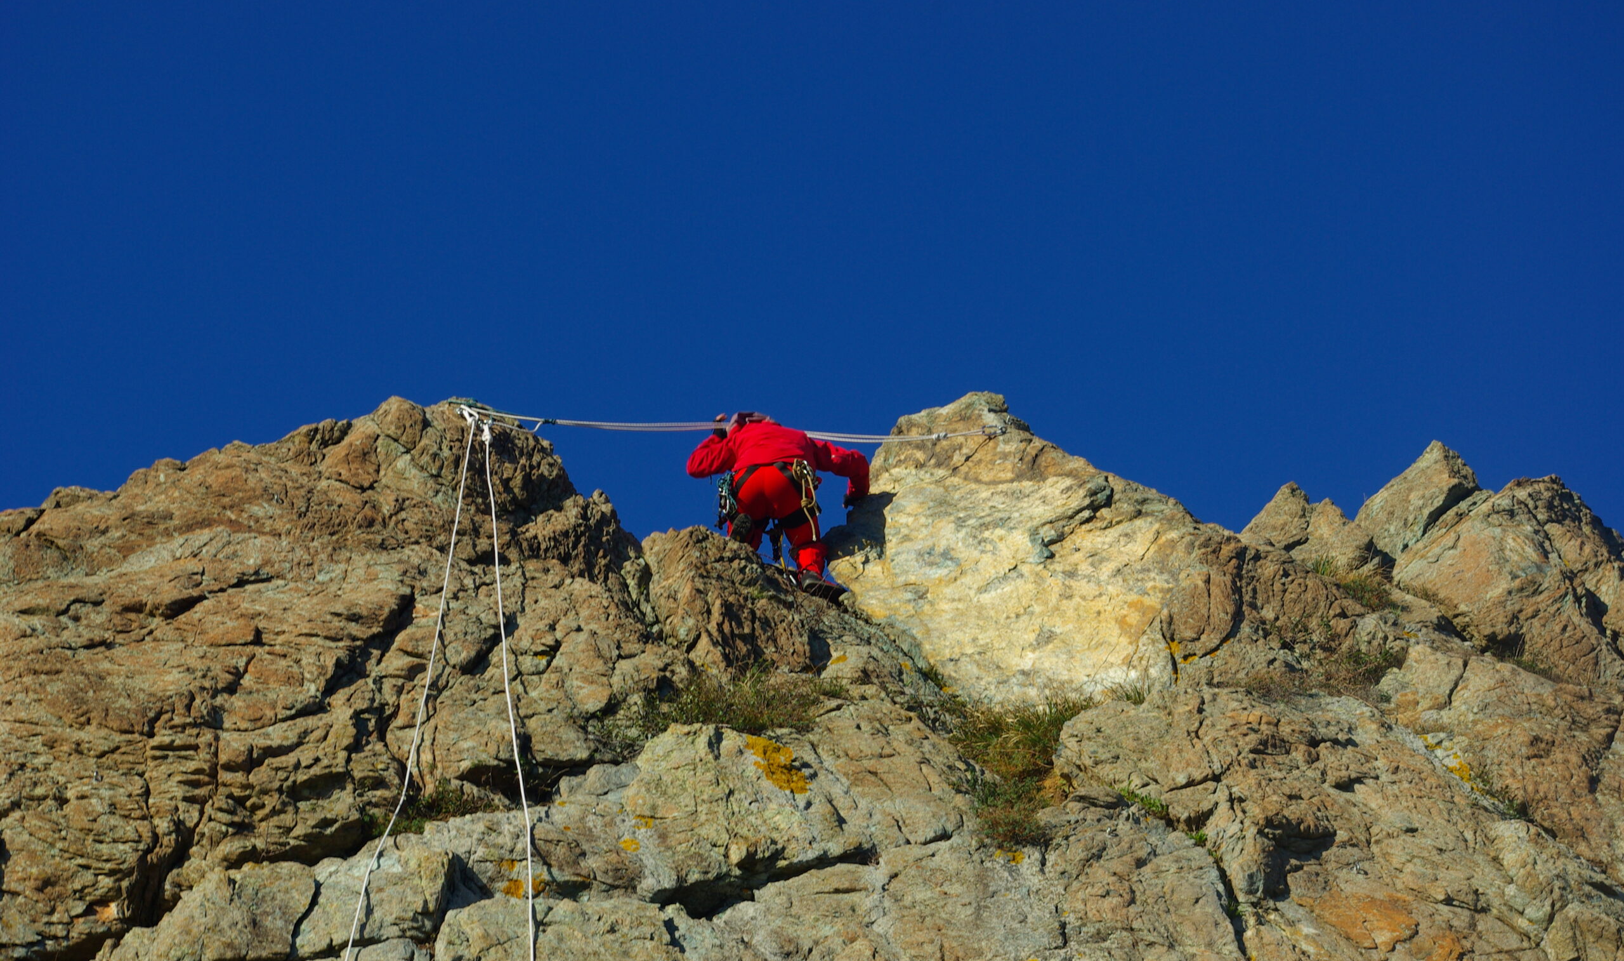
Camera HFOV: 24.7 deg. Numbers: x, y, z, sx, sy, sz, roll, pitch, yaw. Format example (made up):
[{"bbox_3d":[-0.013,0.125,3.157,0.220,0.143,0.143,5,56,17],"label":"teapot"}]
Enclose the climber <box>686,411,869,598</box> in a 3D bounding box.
[{"bbox_3d":[-0.179,0.091,19.000,0.940,1.330,0.880,4,-30,-7],"label":"climber"}]

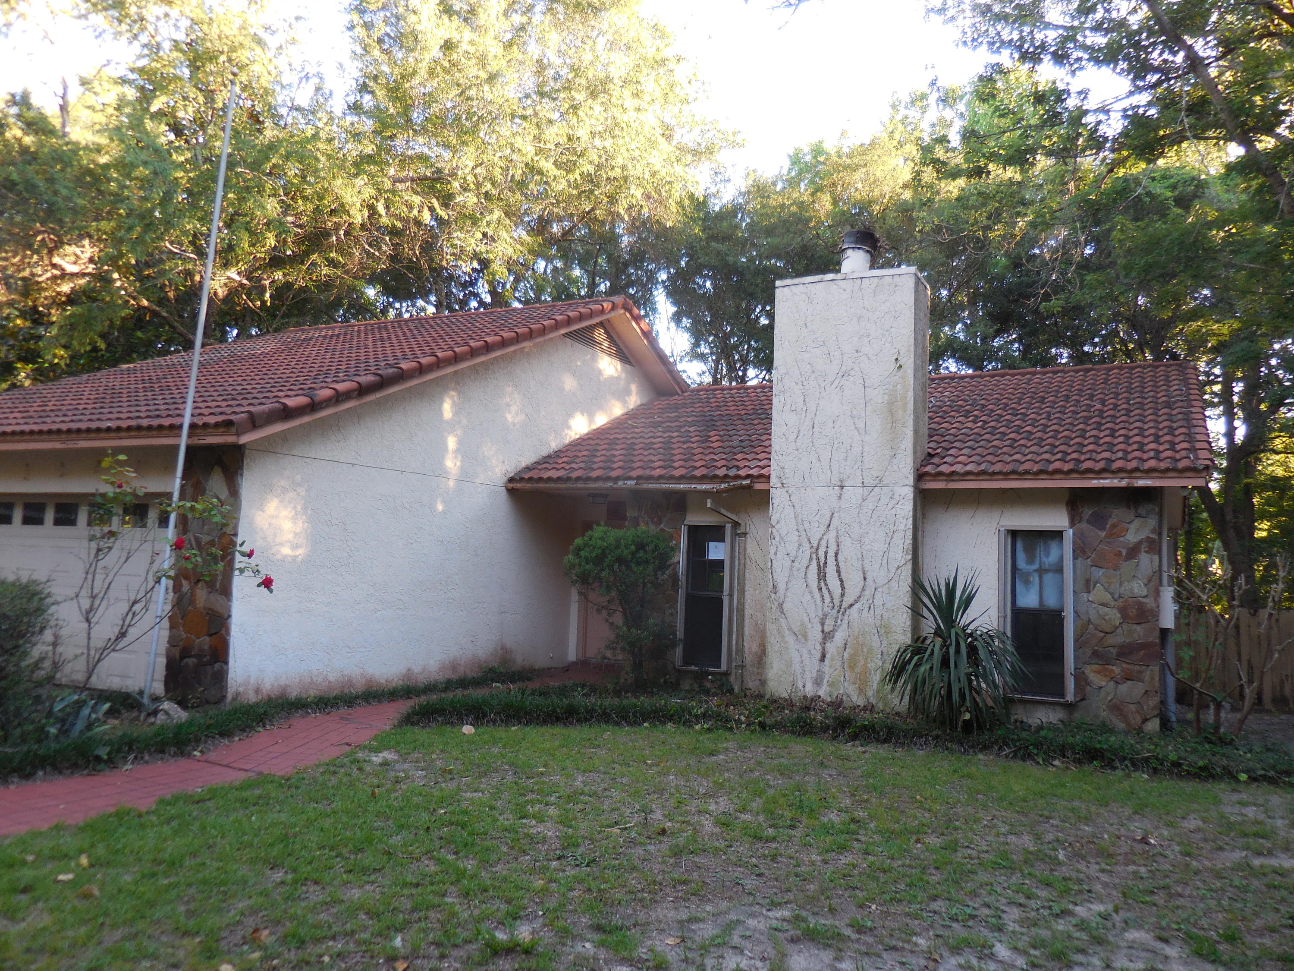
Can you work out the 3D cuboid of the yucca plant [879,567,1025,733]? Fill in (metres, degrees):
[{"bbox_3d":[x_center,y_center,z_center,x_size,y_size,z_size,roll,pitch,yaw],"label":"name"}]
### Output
[{"bbox_3d":[3.203,1.643,9.747,1.518,1.677,1.499,0,-5,26],"label":"yucca plant"}]

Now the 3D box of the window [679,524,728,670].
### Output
[{"bbox_3d":[0.756,1.430,12.024,0.677,1.831,0.120,0,-5,27],"label":"window"}]

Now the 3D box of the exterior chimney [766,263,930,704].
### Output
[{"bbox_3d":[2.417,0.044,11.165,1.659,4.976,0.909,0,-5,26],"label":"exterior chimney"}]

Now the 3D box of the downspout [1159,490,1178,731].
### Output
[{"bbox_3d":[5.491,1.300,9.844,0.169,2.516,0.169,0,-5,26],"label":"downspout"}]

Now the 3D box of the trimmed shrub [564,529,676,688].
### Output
[{"bbox_3d":[-0.272,1.518,11.897,1.443,2.080,1.405,2,-4,0],"label":"trimmed shrub"}]

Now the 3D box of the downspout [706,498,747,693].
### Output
[{"bbox_3d":[1.002,1.385,11.736,0.422,2.408,0.347,0,-5,26],"label":"downspout"}]

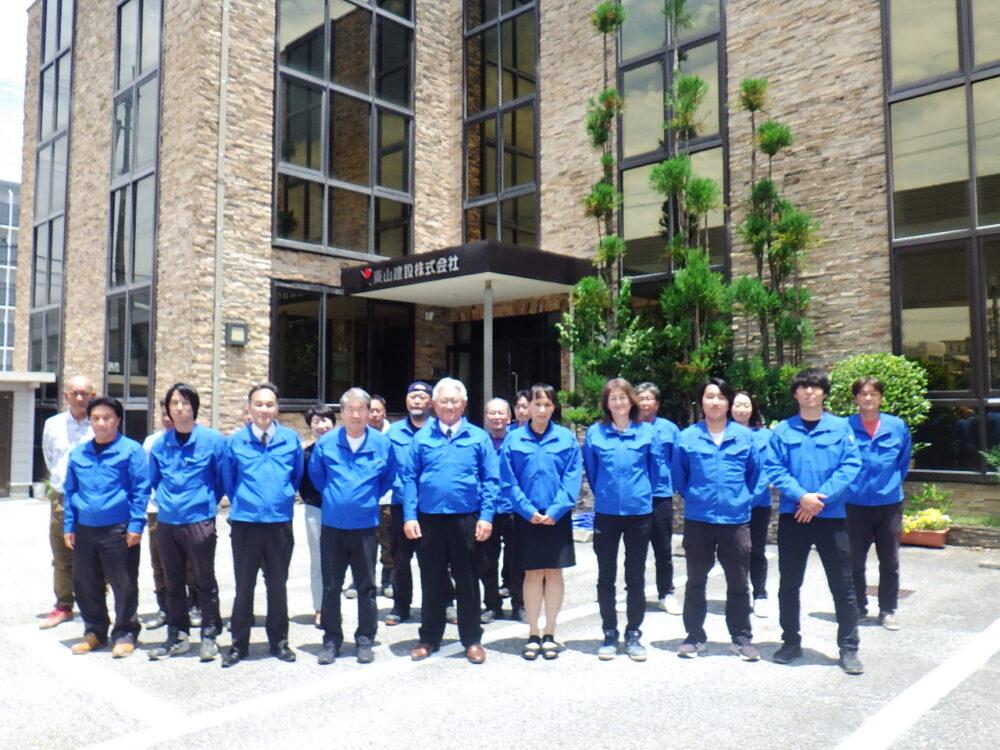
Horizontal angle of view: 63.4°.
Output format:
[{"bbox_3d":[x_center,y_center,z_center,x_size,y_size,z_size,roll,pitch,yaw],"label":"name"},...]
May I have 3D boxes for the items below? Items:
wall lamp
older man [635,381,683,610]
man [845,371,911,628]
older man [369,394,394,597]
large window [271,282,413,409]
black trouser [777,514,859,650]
[{"bbox_3d":[-4.480,-0.690,13.779,0.140,0.360,0.340,-3,-5,43],"label":"wall lamp"},{"bbox_3d":[1.170,0.933,6.339,0.490,1.750,0.320,0,-4,4],"label":"older man"},{"bbox_3d":[2.655,0.882,5.757,0.480,1.739,0.320,-1,-4,15],"label":"man"},{"bbox_3d":[-1.066,0.991,6.818,0.500,1.646,0.320,0,-4,-6],"label":"older man"},{"bbox_3d":[-2.914,-0.461,15.593,0.150,2.265,3.340,-3,-5,43],"label":"large window"},{"bbox_3d":[1.888,1.211,4.839,0.460,0.870,0.350,-1,-4,18],"label":"black trouser"}]

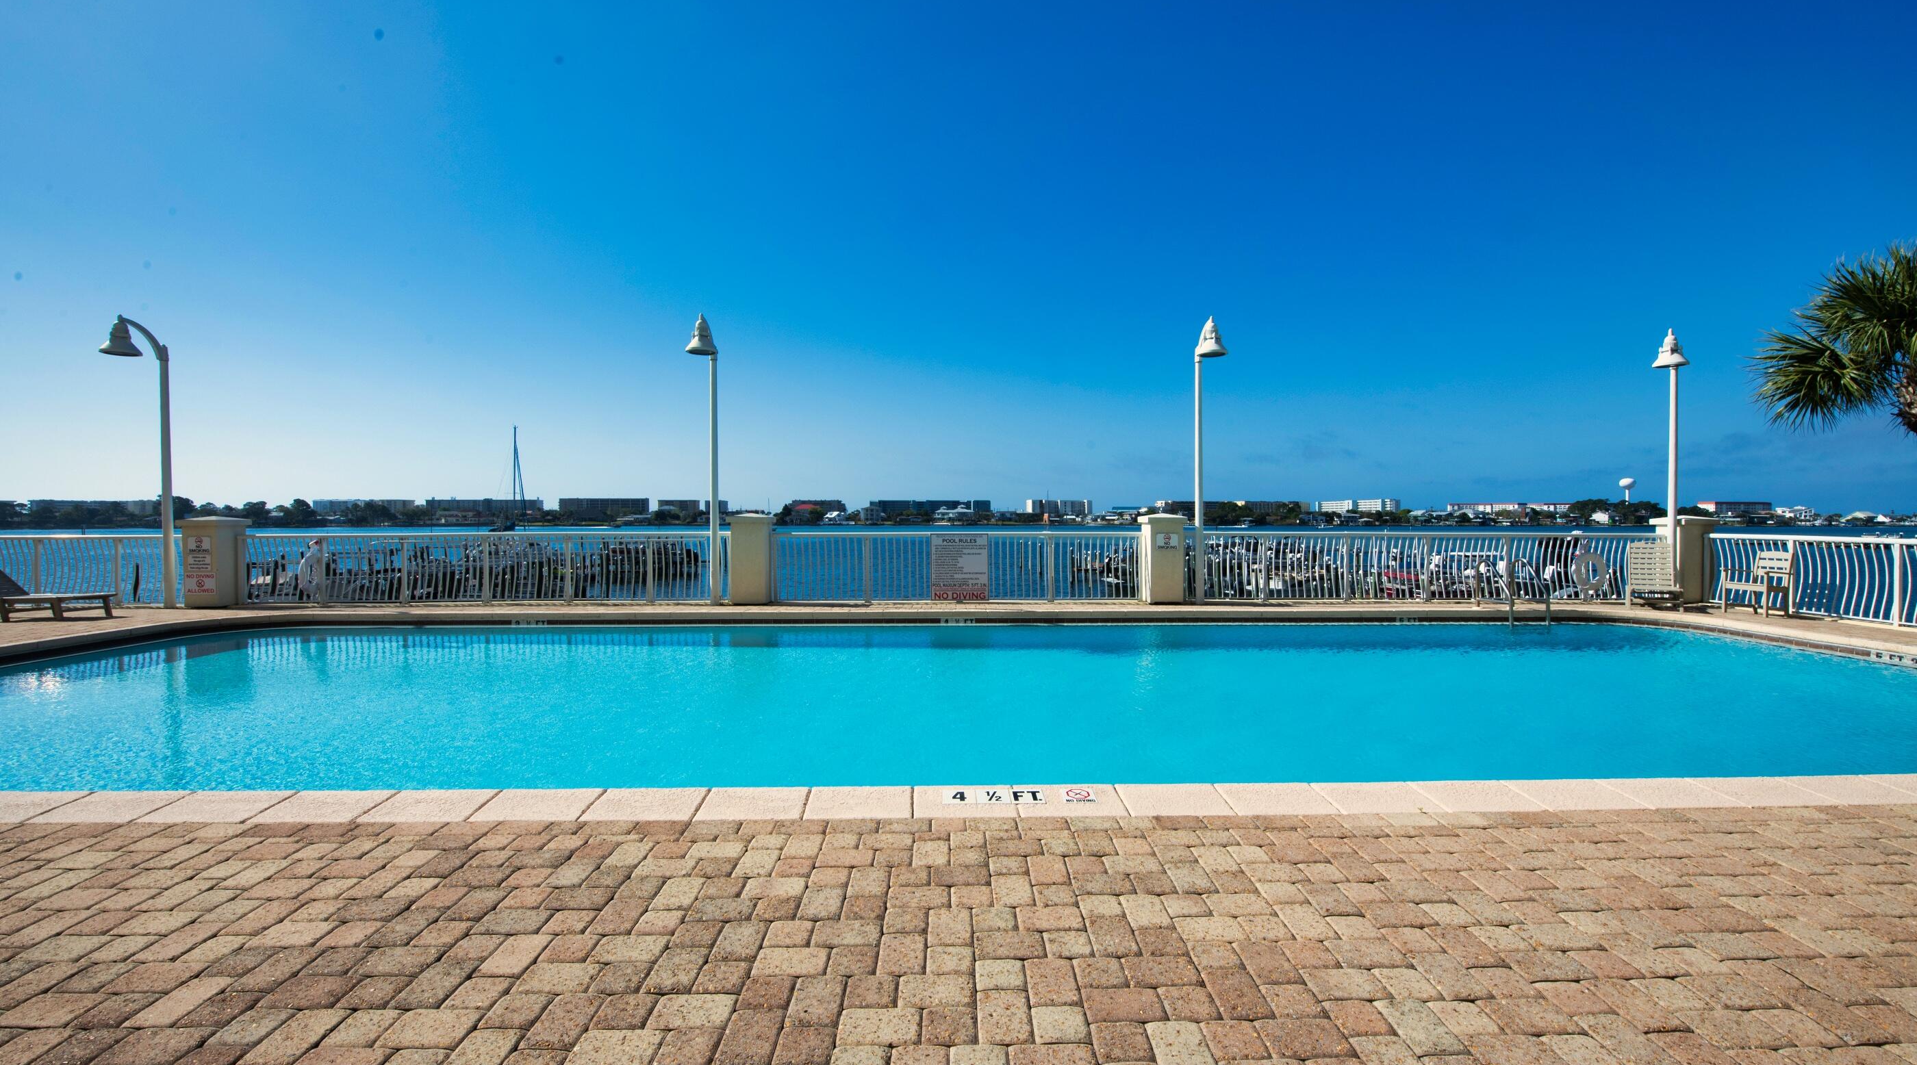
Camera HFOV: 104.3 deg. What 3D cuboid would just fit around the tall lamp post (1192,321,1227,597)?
[{"bbox_3d":[3.674,-1.018,10.932,0.430,4.200,0.850,0,1,-1],"label":"tall lamp post"}]

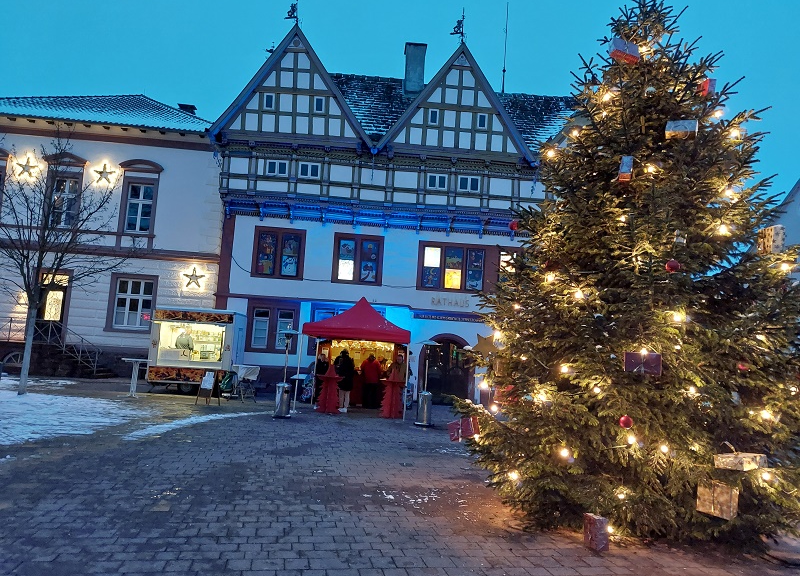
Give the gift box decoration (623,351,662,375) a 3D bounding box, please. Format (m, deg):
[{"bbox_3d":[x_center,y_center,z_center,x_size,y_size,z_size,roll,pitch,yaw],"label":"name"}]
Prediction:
[{"bbox_3d":[2.469,0.774,5.876,0.333,0.201,0.135,2,-7,20],"label":"gift box decoration"}]

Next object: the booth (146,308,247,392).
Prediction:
[{"bbox_3d":[-6.440,2.051,18.620,2.521,2.591,1.950,4,-7,-3],"label":"booth"}]

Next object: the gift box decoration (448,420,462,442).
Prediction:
[{"bbox_3d":[0.734,1.902,7.688,0.151,0.254,0.190,-4,-7,2],"label":"gift box decoration"}]

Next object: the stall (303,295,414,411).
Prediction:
[{"bbox_3d":[-1.235,1.998,17.328,3.020,3.380,3.000,3,-7,3],"label":"stall"}]

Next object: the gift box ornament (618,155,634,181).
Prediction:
[{"bbox_3d":[2.696,-1.418,6.894,0.121,0.210,0.252,5,-9,19],"label":"gift box ornament"}]

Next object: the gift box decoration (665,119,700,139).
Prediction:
[{"bbox_3d":[3.088,-1.739,6.338,0.320,0.130,0.230,1,-7,20],"label":"gift box decoration"}]

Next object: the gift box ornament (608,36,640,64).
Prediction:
[{"bbox_3d":[2.718,-2.863,6.980,0.370,0.180,0.150,5,-7,-12],"label":"gift box ornament"}]

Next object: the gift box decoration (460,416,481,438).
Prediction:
[{"bbox_3d":[0.870,1.727,7.127,0.190,0.220,0.200,4,-7,-2],"label":"gift box decoration"}]

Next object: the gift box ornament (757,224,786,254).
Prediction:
[{"bbox_3d":[3.971,-0.508,6.177,0.190,0.300,0.240,5,-7,-15],"label":"gift box ornament"}]

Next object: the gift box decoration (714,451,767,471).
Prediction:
[{"bbox_3d":[3.077,1.567,5.205,0.427,0.107,0.248,7,-12,-34],"label":"gift box decoration"}]

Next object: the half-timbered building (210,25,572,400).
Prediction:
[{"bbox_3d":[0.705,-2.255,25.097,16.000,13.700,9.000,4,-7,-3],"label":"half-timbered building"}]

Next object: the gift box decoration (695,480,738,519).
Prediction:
[{"bbox_3d":[2.822,1.863,5.130,0.165,0.277,0.279,5,-1,-40],"label":"gift box decoration"}]

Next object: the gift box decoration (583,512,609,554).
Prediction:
[{"bbox_3d":[1.819,2.264,5.350,0.113,0.278,0.234,4,-12,-12],"label":"gift box decoration"}]

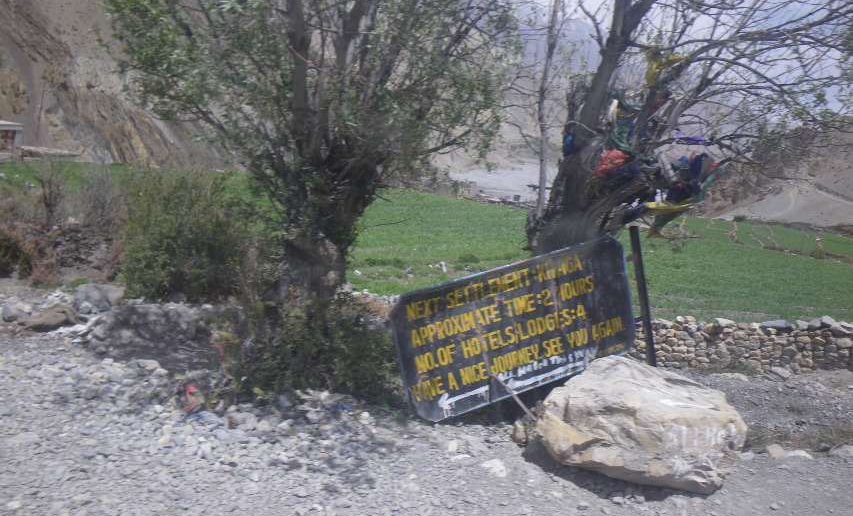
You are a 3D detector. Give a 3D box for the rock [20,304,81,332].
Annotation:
[{"bbox_3d":[-4.511,0.723,8.270,0.647,0.309,0.420,-1,7,-5],"label":"rock"}]

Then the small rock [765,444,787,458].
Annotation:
[{"bbox_3d":[2.475,1.372,4.895,0.134,0.083,0.107,0,7,0],"label":"small rock"}]

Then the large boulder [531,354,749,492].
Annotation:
[{"bbox_3d":[1.388,1.075,4.559,1.311,0.754,0.918,3,8,22],"label":"large boulder"}]

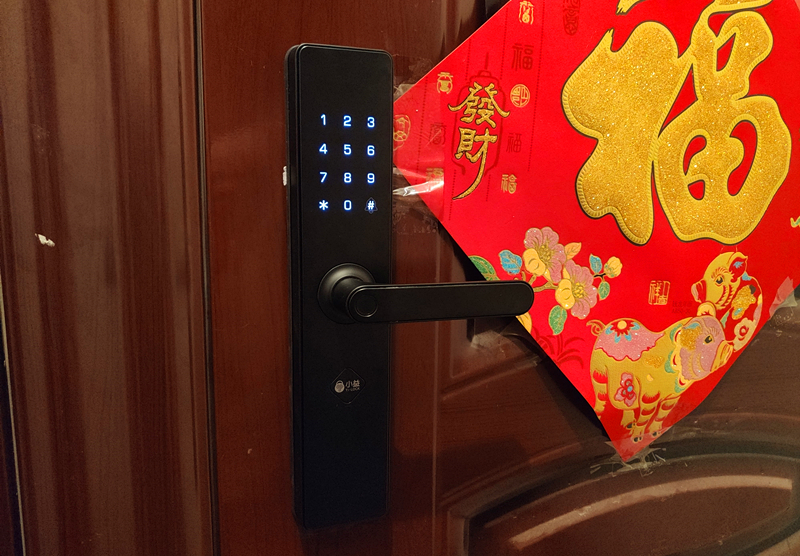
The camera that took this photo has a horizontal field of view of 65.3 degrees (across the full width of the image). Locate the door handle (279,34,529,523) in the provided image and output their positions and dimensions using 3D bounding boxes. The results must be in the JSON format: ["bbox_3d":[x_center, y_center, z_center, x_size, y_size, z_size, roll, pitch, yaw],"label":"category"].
[{"bbox_3d":[0.007,0.013,0.428,0.151,0.322,0.073,-3,10,-22],"label":"door handle"}]

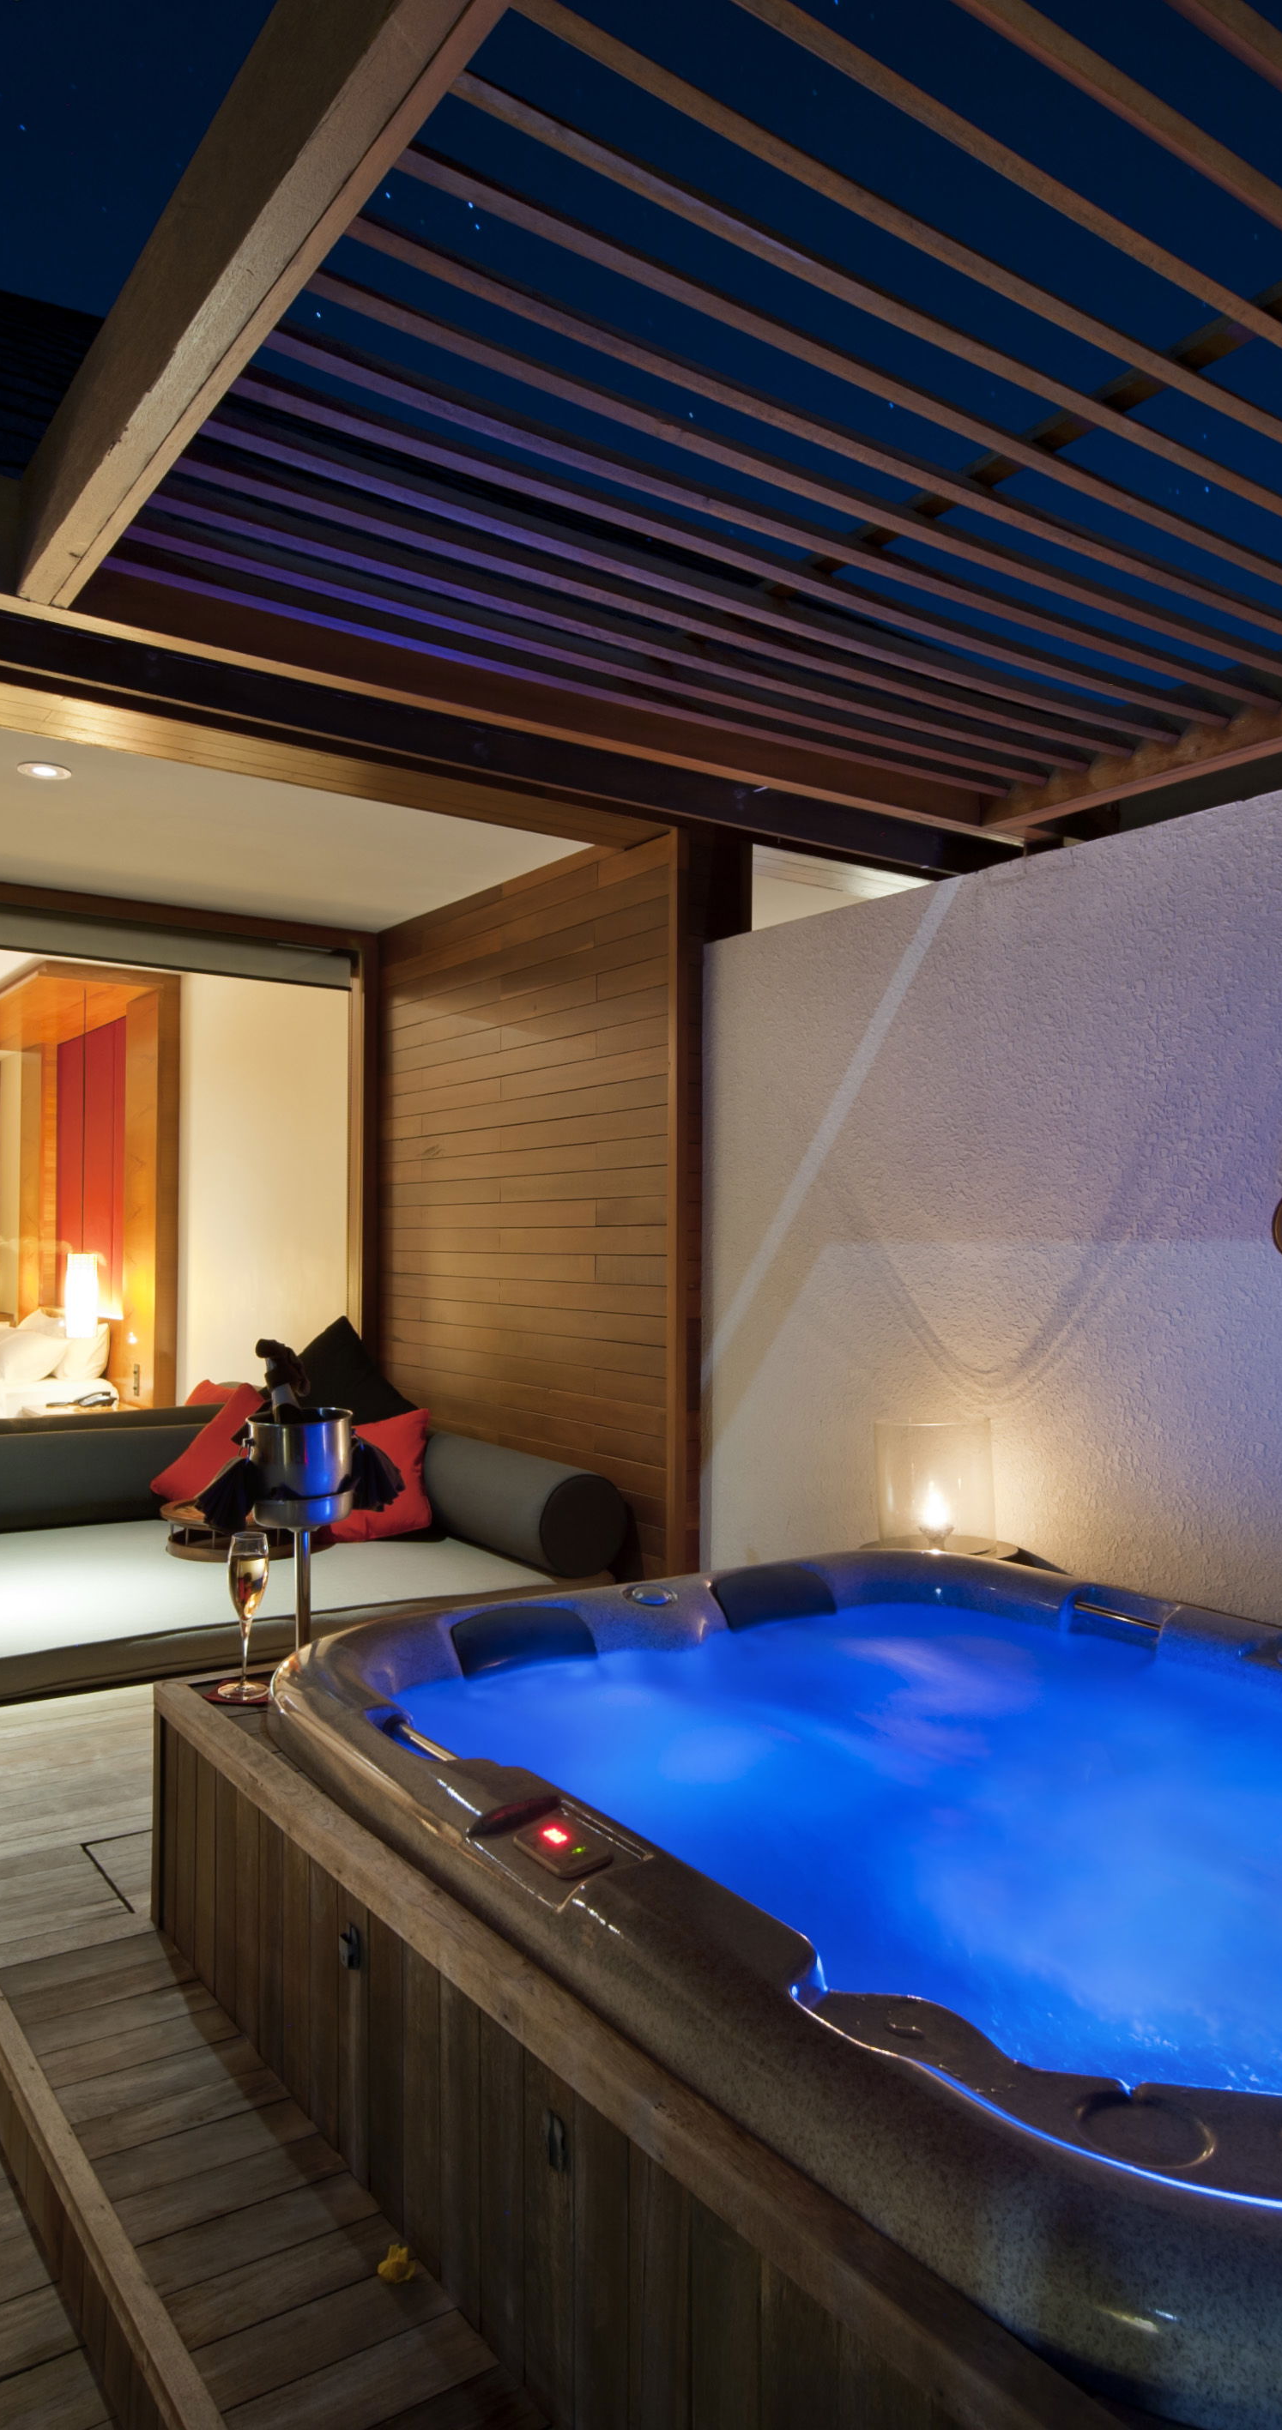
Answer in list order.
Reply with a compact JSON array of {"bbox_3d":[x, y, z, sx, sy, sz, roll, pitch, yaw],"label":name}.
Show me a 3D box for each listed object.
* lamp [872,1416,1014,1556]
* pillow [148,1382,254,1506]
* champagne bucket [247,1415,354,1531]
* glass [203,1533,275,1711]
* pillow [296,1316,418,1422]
[{"bbox_3d":[0.651,0.606,3.158,0.265,0.285,0.265,0,-1,0],"label":"lamp"},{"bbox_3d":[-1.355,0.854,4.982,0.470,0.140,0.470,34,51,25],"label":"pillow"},{"bbox_3d":[-0.669,0.509,2.798,0.205,0.220,0.205,0,-1,0],"label":"champagne bucket"},{"bbox_3d":[-0.613,0.624,2.208,0.080,0.247,0.080,1,-1,-35],"label":"glass"},{"bbox_3d":[-1.101,0.735,5.289,0.470,0.470,0.140,-52,9,-32],"label":"pillow"}]

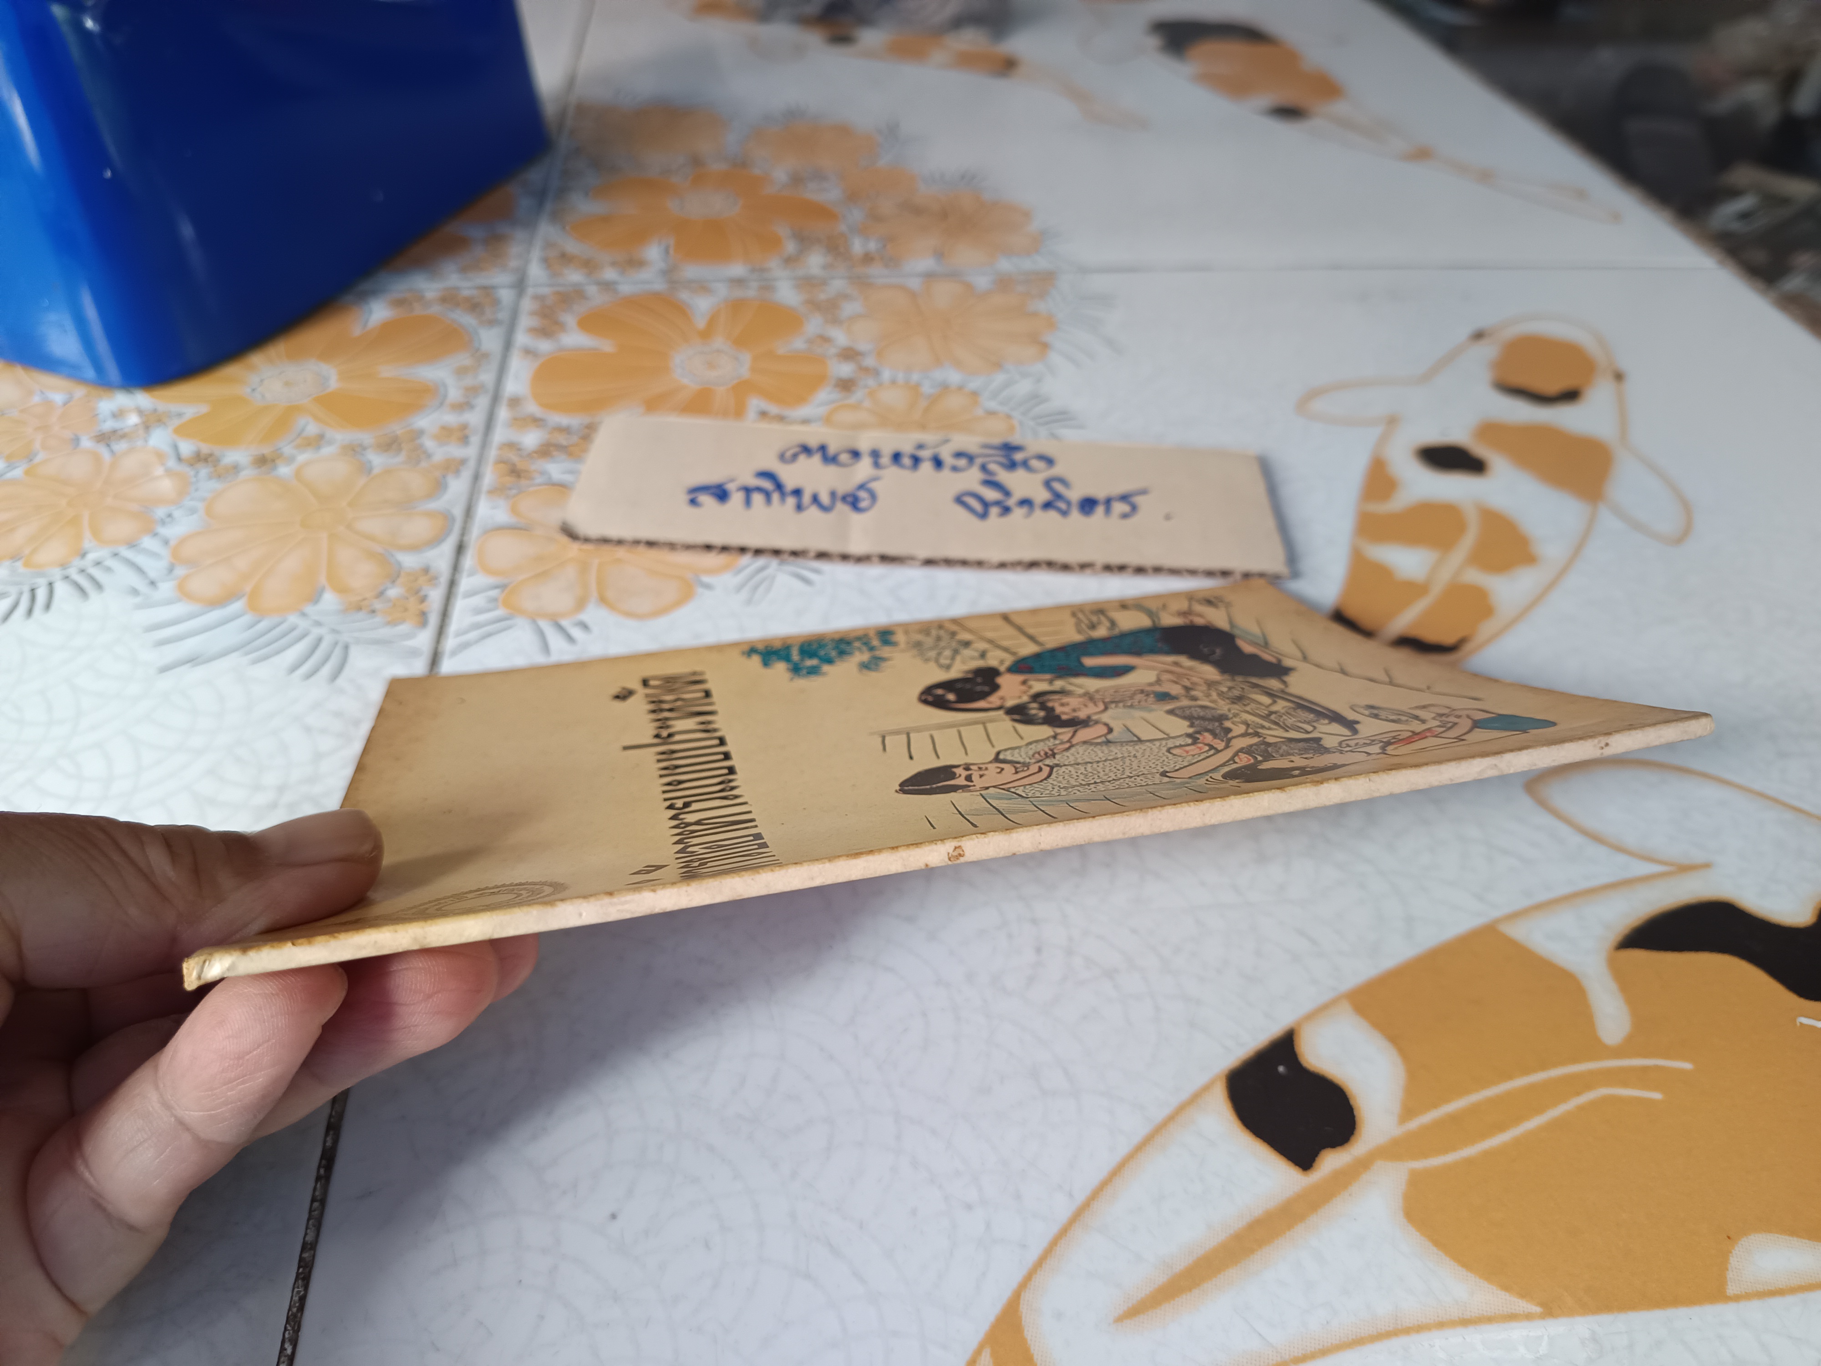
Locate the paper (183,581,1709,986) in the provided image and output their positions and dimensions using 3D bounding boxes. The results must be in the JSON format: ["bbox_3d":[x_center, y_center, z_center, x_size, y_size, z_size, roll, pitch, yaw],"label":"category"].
[{"bbox_3d":[0.003,0.007,0.211,0.188,0.010,0.123,-7,15,-11],"label":"paper"}]

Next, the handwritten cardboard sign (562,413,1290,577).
[{"bbox_3d":[0.004,-0.046,0.312,0.169,0.003,0.050,3,43,0],"label":"handwritten cardboard sign"}]

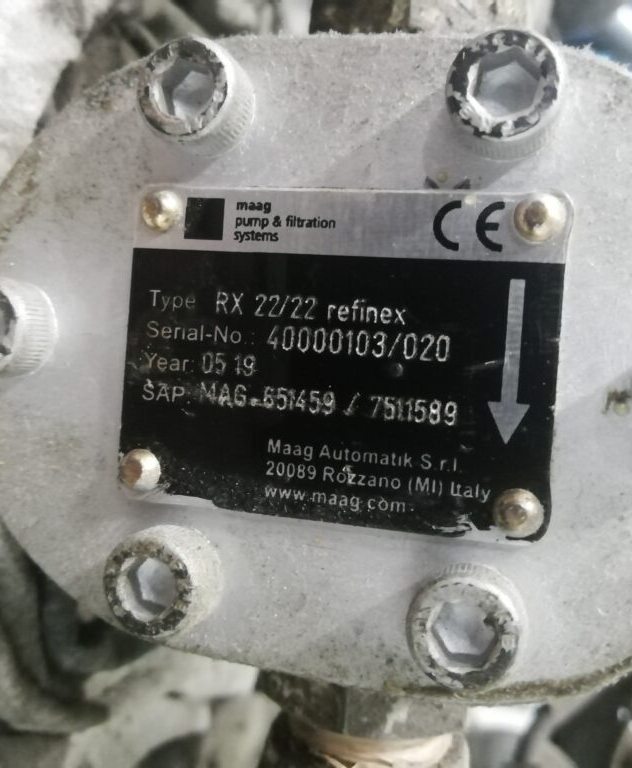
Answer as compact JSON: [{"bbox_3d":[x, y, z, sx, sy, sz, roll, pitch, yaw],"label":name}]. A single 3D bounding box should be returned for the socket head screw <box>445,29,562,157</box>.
[{"bbox_3d":[0.031,-0.047,0.127,0.018,0.018,0.012,4,0,15],"label":"socket head screw"}]

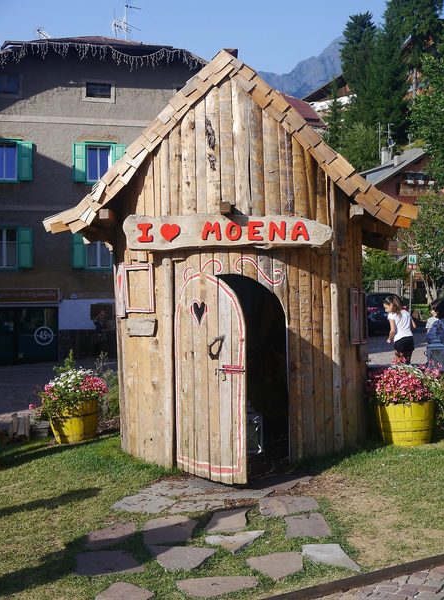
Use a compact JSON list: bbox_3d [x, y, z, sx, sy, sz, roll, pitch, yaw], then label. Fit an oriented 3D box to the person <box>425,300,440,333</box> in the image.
[{"bbox_3d":[2.722,0.704,11.000,0.420,1.400,0.280,0,0,-25],"label":"person"}]

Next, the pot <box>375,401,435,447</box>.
[{"bbox_3d":[1.798,1.207,8.471,0.570,0.420,0.570,0,0,0],"label":"pot"}]

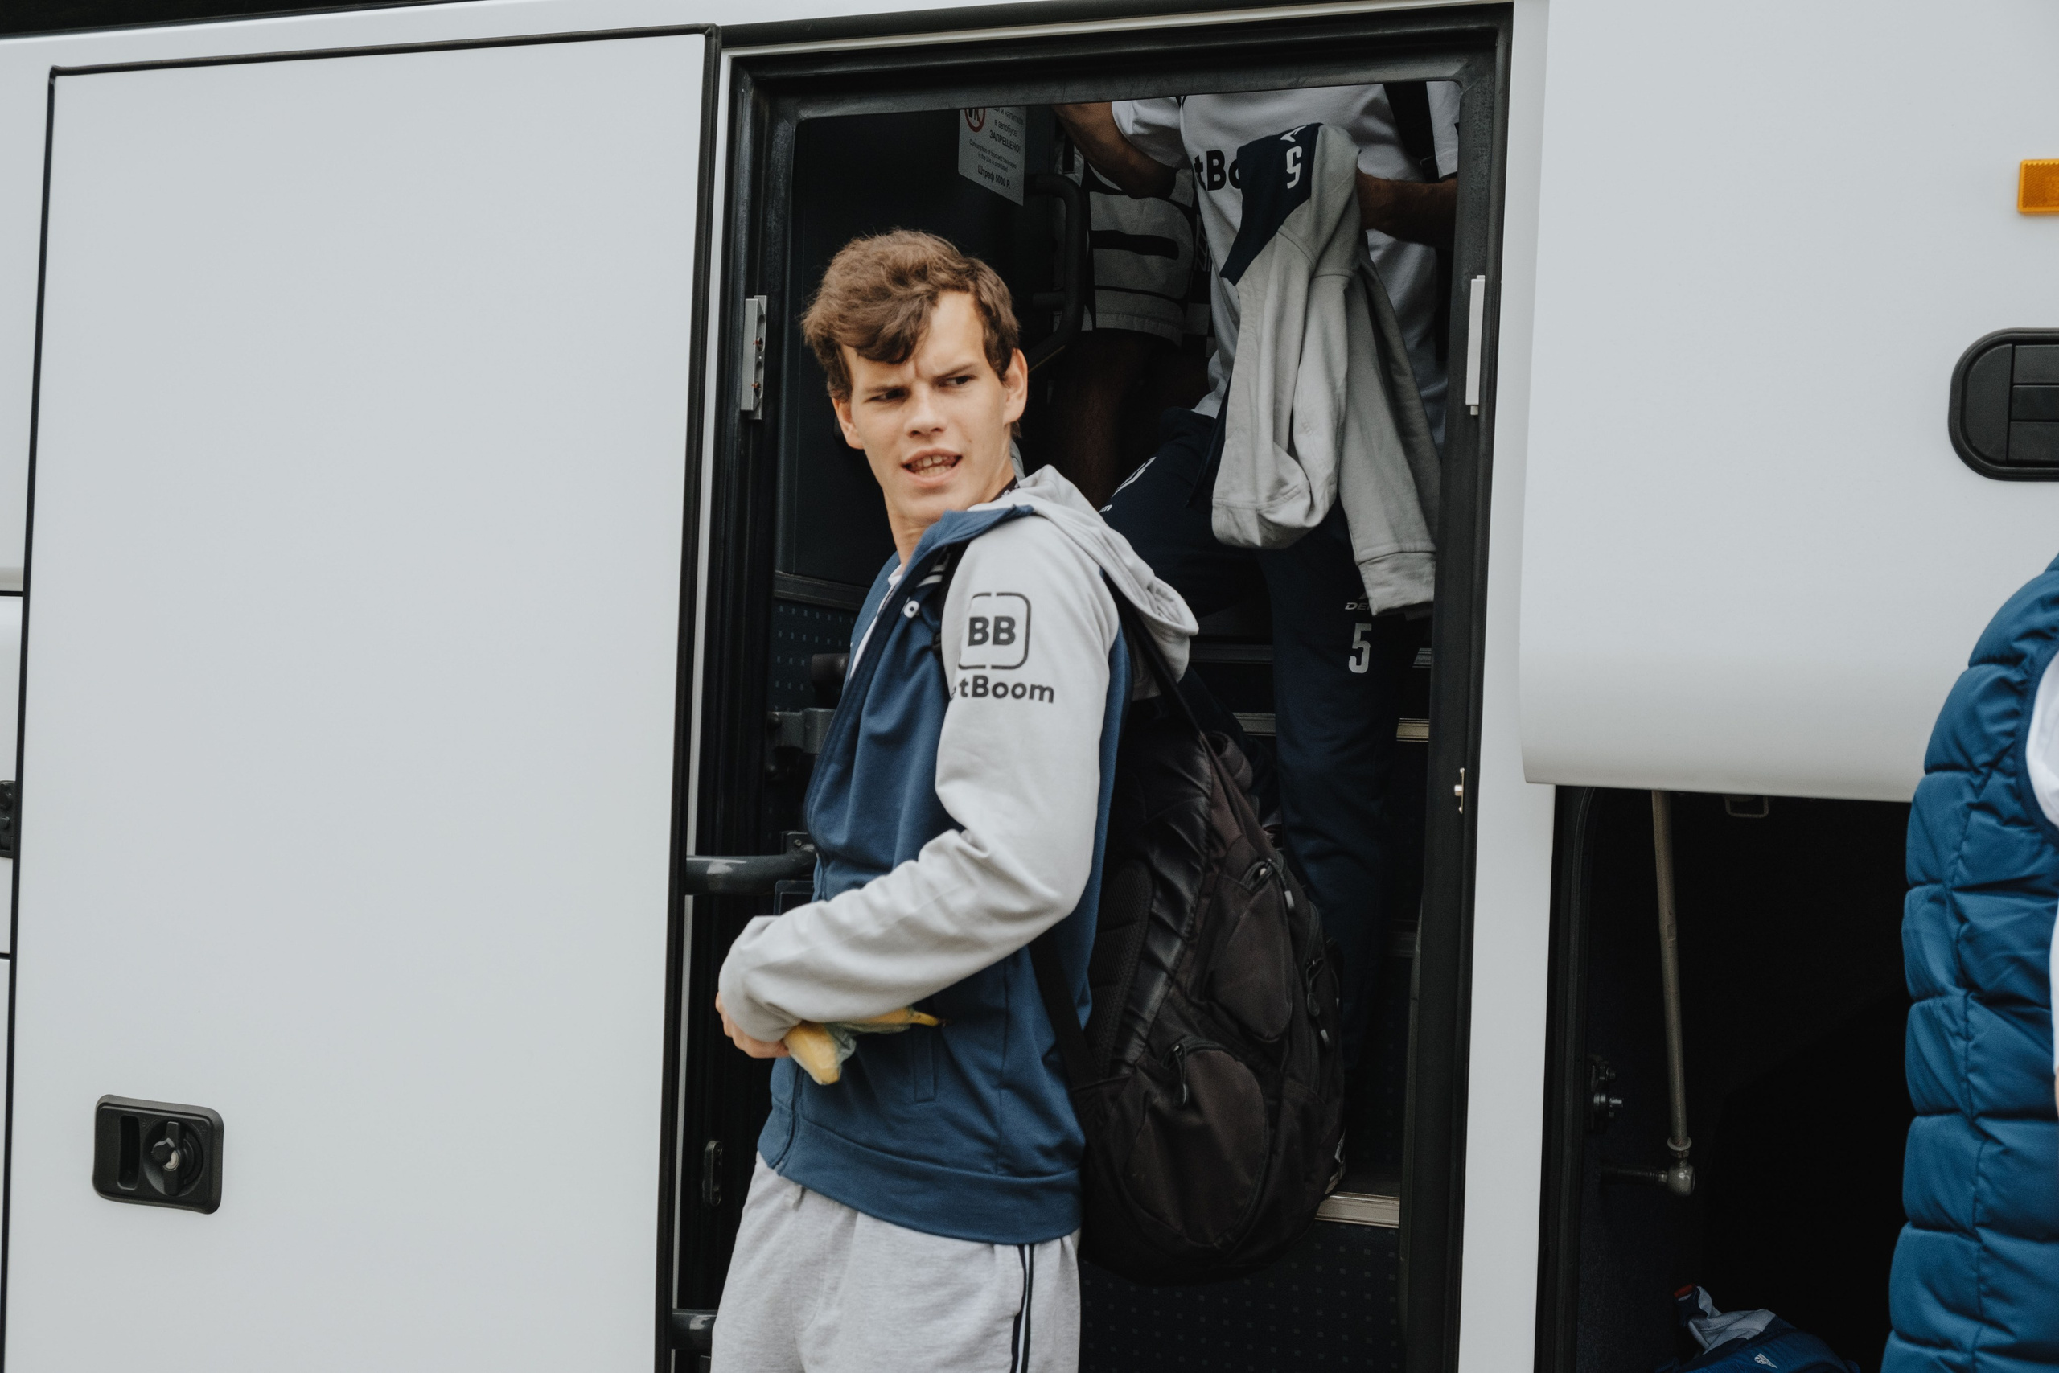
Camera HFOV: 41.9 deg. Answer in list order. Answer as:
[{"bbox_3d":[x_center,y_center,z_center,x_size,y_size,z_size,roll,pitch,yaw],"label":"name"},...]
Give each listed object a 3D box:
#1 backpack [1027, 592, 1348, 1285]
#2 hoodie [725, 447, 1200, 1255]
[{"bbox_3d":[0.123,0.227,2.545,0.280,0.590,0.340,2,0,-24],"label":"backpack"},{"bbox_3d":[-0.068,0.147,2.450,0.460,0.690,0.500,2,0,-24],"label":"hoodie"}]

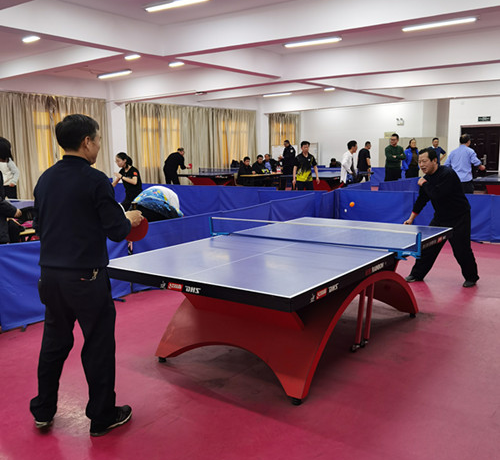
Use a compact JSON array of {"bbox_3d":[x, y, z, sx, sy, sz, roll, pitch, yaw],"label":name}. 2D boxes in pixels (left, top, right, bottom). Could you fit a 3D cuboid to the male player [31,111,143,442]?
[{"bbox_3d":[-0.845,0.240,2.778,0.520,1.670,0.500,4,10,31],"label":"male player"}]

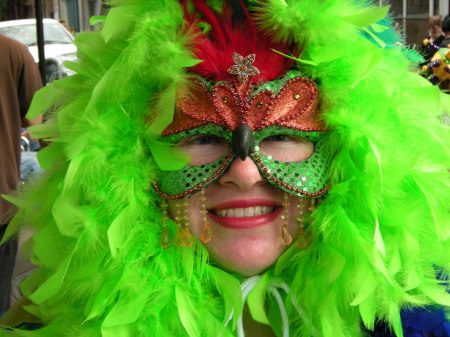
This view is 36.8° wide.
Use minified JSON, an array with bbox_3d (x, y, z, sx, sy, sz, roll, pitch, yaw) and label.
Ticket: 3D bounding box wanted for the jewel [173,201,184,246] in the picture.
[{"bbox_3d":[-0.038,0.045,0.553,0.009,0.039,0.008,-2,5,6],"label":"jewel"}]

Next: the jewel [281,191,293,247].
[{"bbox_3d":[0.049,0.041,0.542,0.009,0.043,0.008,-2,5,-3],"label":"jewel"}]

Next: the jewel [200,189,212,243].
[{"bbox_3d":[-0.015,0.038,0.542,0.009,0.043,0.008,-2,5,3],"label":"jewel"}]

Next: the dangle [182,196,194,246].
[{"bbox_3d":[-0.030,0.043,0.550,0.009,0.041,0.008,-2,5,6],"label":"dangle"}]

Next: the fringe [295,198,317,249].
[{"bbox_3d":[0.066,0.045,0.552,0.018,0.041,0.010,-3,5,-9],"label":"fringe"}]

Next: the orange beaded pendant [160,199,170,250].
[{"bbox_3d":[-0.049,0.045,0.558,0.009,0.041,0.008,-2,5,6],"label":"orange beaded pendant"}]

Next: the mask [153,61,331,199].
[{"bbox_3d":[0.013,-0.032,0.545,0.152,0.113,0.065,-2,3,1],"label":"mask"}]

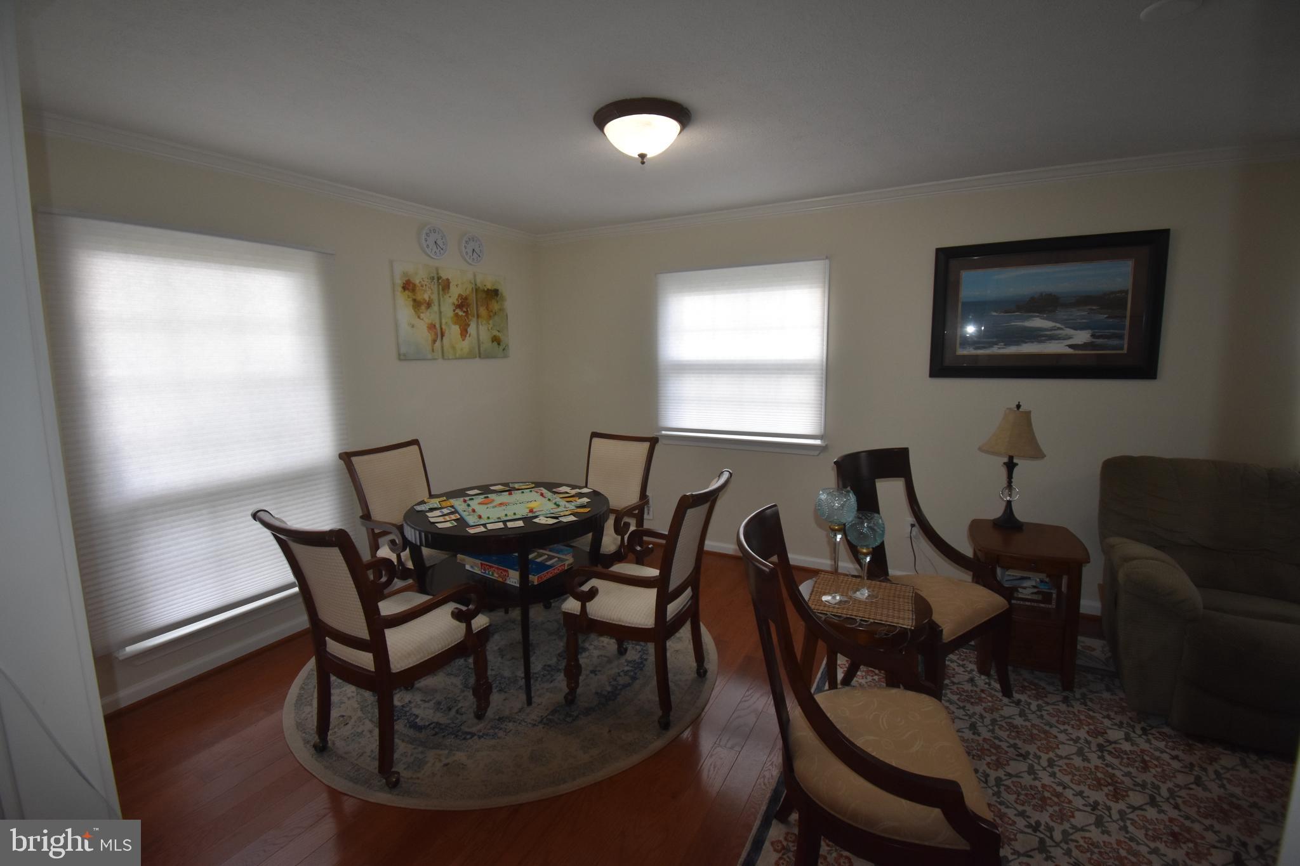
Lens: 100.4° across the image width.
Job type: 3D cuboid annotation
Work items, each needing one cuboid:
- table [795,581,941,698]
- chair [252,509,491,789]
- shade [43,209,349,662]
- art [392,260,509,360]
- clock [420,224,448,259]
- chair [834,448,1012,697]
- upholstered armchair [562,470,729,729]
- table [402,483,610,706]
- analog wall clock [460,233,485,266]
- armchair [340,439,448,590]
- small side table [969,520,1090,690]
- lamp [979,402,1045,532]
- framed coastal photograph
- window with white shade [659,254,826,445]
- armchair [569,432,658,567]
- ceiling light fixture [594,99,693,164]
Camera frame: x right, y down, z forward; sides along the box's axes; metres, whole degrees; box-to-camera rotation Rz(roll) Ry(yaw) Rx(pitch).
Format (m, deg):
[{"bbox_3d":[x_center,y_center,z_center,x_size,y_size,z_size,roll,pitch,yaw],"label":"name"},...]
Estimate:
[{"bbox_3d":[0.827,0.918,2.137,0.480,0.550,0.480,4,9,27],"label":"table"},{"bbox_3d":[-1.010,0.729,2.088,0.570,0.990,0.610,4,9,28],"label":"chair"},{"bbox_3d":[-2.003,-0.031,2.601,0.050,1.765,1.160,4,9,28],"label":"shade"},{"bbox_3d":[-1.343,-0.829,3.794,0.025,0.620,1.000,4,9,27],"label":"art"},{"bbox_3d":[-1.418,-1.262,3.575,0.040,0.222,0.222,4,9,28],"label":"clock"},{"bbox_3d":[1.161,0.651,2.370,0.550,1.010,0.610,-6,10,-32],"label":"chair"},{"bbox_3d":[-0.009,0.678,2.371,0.630,0.980,0.580,4,9,27],"label":"upholstered armchair"},{"bbox_3d":[-0.715,0.739,2.790,0.995,0.760,0.995,-1,8,0],"label":"table"},{"bbox_3d":[-1.260,-1.309,3.863,0.040,0.230,0.230,4,9,27],"label":"analog wall clock"},{"bbox_3d":[-1.264,0.588,3.014,0.630,0.980,0.580,4,9,27],"label":"armchair"},{"bbox_3d":[1.785,0.795,2.614,0.430,0.600,0.520,4,9,27],"label":"small side table"},{"bbox_3d":[1.810,0.159,2.702,0.280,0.630,0.280,4,9,27],"label":"lamp"},{"bbox_3d":[2.093,-0.661,2.904,1.030,0.735,0.040,4,9,27],"label":"framed coastal photograph"},{"bbox_3d":[0.582,-0.563,3.757,1.215,1.160,0.050,4,9,28],"label":"window with white shade"},{"bbox_3d":[-0.299,0.546,3.276,0.570,0.990,0.610,4,9,28],"label":"armchair"},{"bbox_3d":[-0.026,-1.178,2.208,0.385,0.175,0.385,-1,8,0],"label":"ceiling light fixture"}]

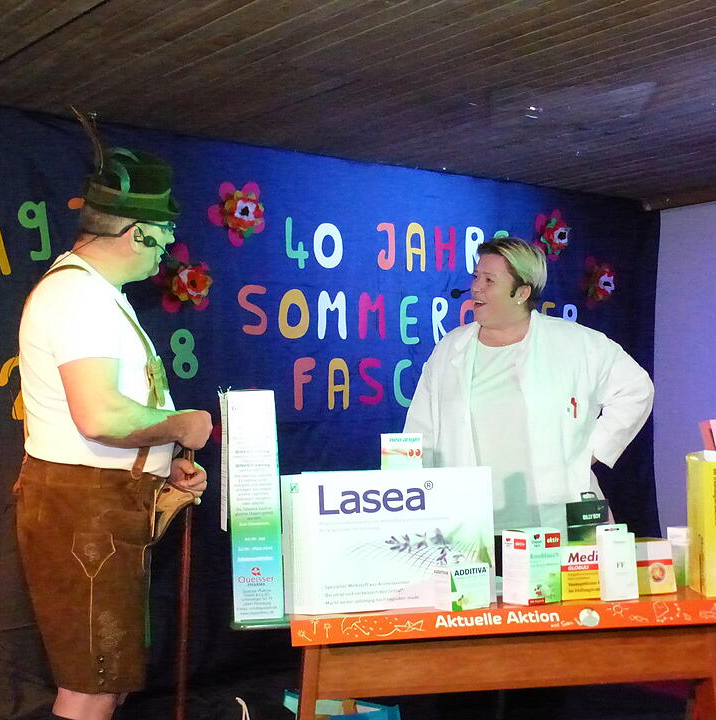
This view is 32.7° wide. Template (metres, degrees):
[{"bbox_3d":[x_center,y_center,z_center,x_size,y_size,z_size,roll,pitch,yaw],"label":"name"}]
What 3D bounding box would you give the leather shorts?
[{"bbox_3d":[-0.686,0.546,3.120,0.350,0.585,0.410,-1,-3,-12],"label":"leather shorts"}]

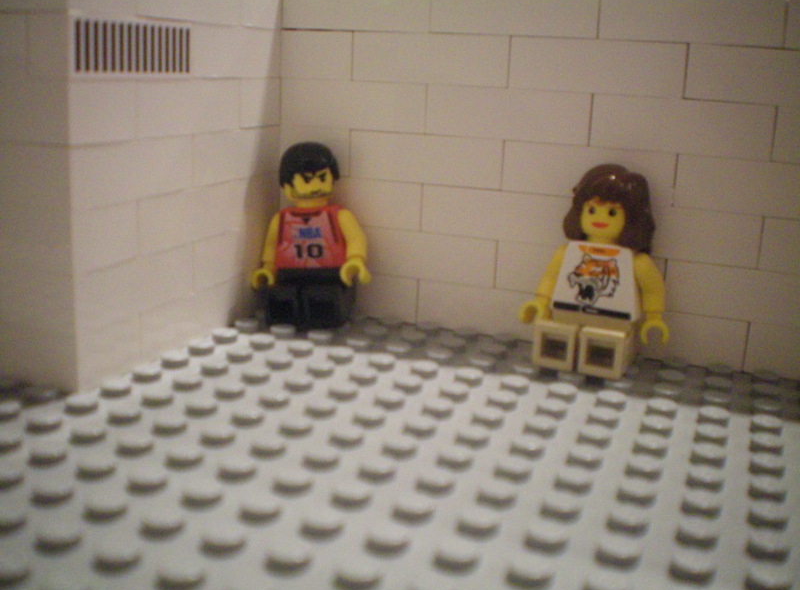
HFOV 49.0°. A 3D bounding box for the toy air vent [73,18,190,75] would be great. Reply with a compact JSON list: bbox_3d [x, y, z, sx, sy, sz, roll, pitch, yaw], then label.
[{"bbox_3d":[-0.042,-0.039,0.138,0.003,0.008,0.029,8,16,20],"label":"toy air vent"}]

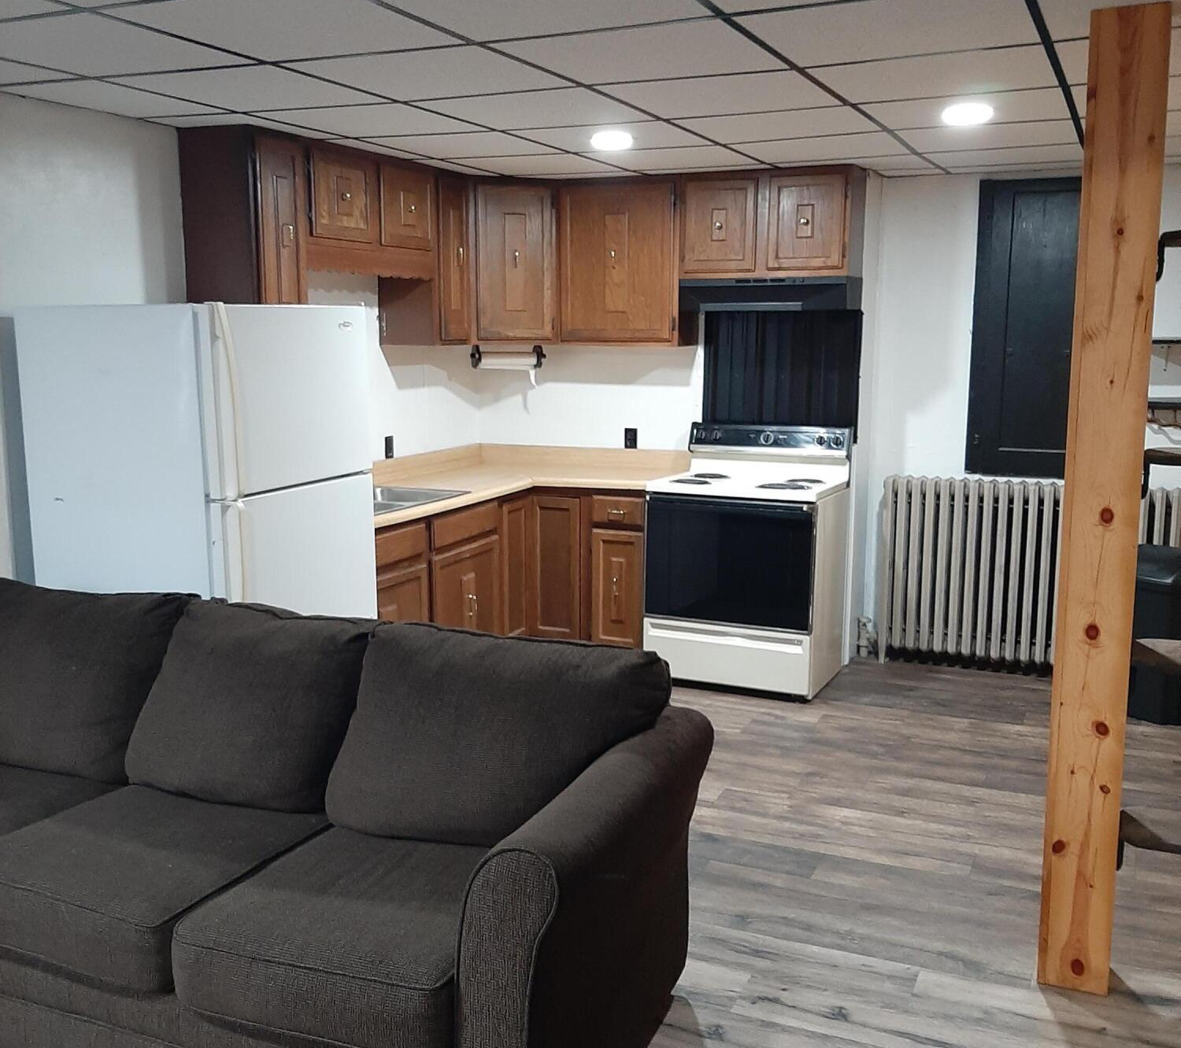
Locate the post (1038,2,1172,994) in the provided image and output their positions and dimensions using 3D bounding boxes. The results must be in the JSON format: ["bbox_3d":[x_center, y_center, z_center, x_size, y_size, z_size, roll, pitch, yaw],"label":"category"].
[{"bbox_3d":[1.179,0.011,2.733,0.157,2.245,0.146,4,11,25],"label":"post"}]

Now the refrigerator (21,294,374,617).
[{"bbox_3d":[-1.177,0.172,3.719,0.780,1.680,0.690,4,11,25],"label":"refrigerator"}]

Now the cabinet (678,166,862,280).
[{"bbox_3d":[0.810,-1.325,5.294,0.767,0.465,0.320,5,11,25],"label":"cabinet"}]

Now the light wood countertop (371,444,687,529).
[{"bbox_3d":[-0.456,-0.179,5.170,1.200,0.140,2.050,4,10,23],"label":"light wood countertop"}]

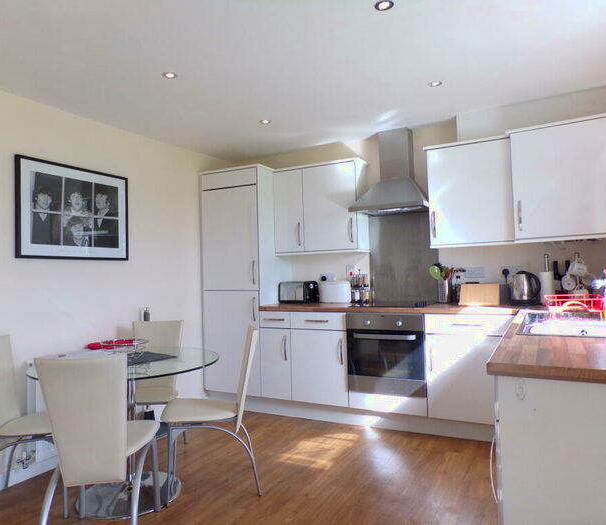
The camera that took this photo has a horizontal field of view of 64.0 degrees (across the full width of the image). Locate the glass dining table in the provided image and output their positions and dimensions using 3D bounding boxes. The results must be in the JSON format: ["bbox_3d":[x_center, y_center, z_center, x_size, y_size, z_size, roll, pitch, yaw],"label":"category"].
[{"bbox_3d":[-0.942,0.906,2.644,0.980,0.722,0.980,-2,-2,27],"label":"glass dining table"}]

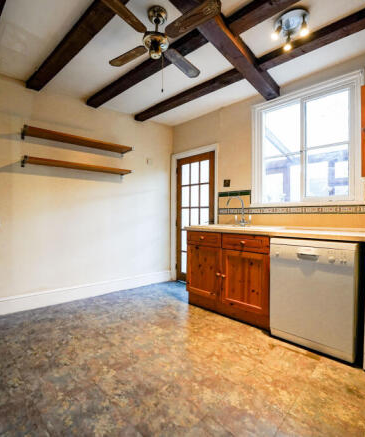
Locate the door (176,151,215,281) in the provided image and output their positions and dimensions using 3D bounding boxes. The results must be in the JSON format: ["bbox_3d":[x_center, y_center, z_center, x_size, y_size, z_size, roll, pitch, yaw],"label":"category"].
[{"bbox_3d":[0.203,0.038,3.293,0.700,1.932,0.045,1,1,41],"label":"door"}]

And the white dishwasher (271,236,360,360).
[{"bbox_3d":[1.200,0.601,1.961,0.595,0.853,0.583,1,1,41],"label":"white dishwasher"}]

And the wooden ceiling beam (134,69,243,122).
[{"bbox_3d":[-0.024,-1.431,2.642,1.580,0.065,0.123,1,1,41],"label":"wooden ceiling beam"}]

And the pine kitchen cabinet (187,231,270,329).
[{"bbox_3d":[0.615,0.590,2.479,0.947,0.865,0.565,1,1,41],"label":"pine kitchen cabinet"}]

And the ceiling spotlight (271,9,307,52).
[{"bbox_3d":[0.775,-1.359,1.547,0.230,0.130,0.230,1,1,41],"label":"ceiling spotlight"}]

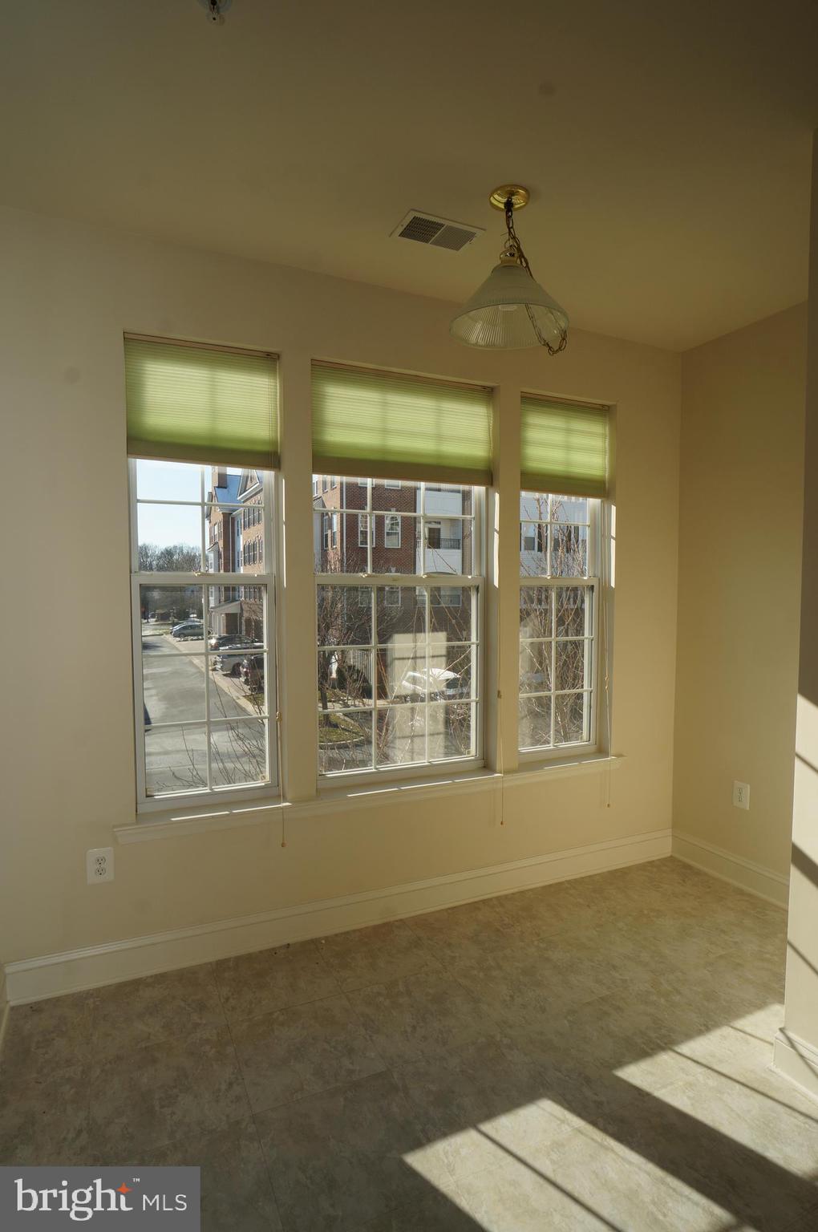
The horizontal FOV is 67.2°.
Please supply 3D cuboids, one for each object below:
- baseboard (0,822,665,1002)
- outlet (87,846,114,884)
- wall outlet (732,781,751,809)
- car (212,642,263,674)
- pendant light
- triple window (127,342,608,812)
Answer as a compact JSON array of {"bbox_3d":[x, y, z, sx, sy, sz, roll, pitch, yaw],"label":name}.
[{"bbox_3d":[0.025,1.276,2.788,3.127,0.149,0.018,-1,3,-24],"label":"baseboard"},{"bbox_3d":[-1.128,0.918,2.254,0.080,0.124,0.008,-1,3,-24],"label":"outlet"},{"bbox_3d":[1.626,0.880,3.010,0.008,0.124,0.080,-1,3,-24],"label":"wall outlet"},{"bbox_3d":[-8.054,2.269,33.605,4.600,1.660,1.850,-1,3,-24],"label":"car"},{"bbox_3d":[0.327,-1.143,2.005,0.386,0.425,0.386,0,3,0],"label":"pendant light"},{"bbox_3d":[-0.020,-0.147,2.784,2.268,1.793,0.120,-1,3,-24],"label":"triple window"}]

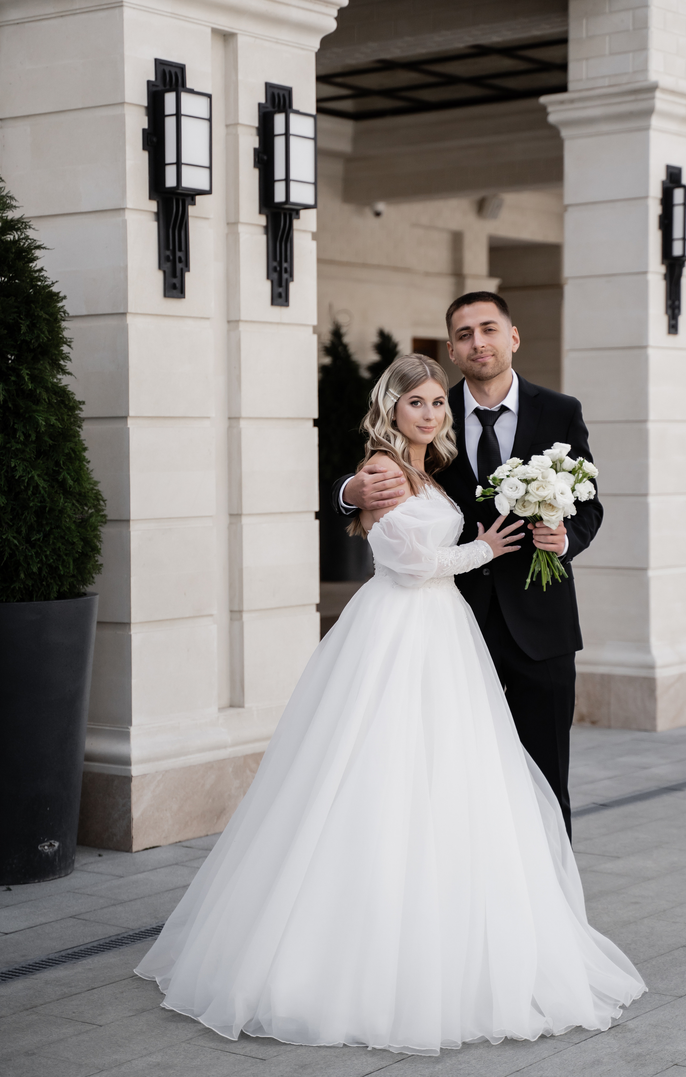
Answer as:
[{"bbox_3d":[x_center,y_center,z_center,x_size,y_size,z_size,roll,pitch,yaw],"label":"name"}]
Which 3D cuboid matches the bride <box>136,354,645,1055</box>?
[{"bbox_3d":[0.123,0.338,4.953,1.360,1.665,1.360,1,3,32],"label":"bride"}]

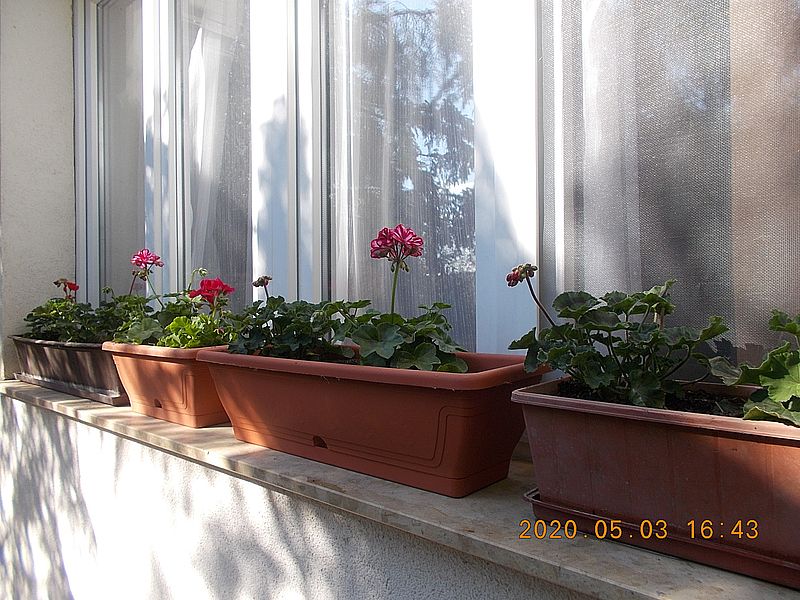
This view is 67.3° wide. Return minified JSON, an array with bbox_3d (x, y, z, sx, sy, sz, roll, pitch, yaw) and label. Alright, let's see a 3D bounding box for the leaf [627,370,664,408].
[{"bbox_3d":[0.252,0.092,0.616,0.036,0.039,0.026,0,1,22],"label":"leaf"}]

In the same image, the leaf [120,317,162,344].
[{"bbox_3d":[-0.555,0.066,1.290,0.090,0.060,0.060,-1,0,0],"label":"leaf"}]

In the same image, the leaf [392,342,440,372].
[{"bbox_3d":[0.020,0.073,0.780,0.065,0.038,0.032,0,1,1],"label":"leaf"}]

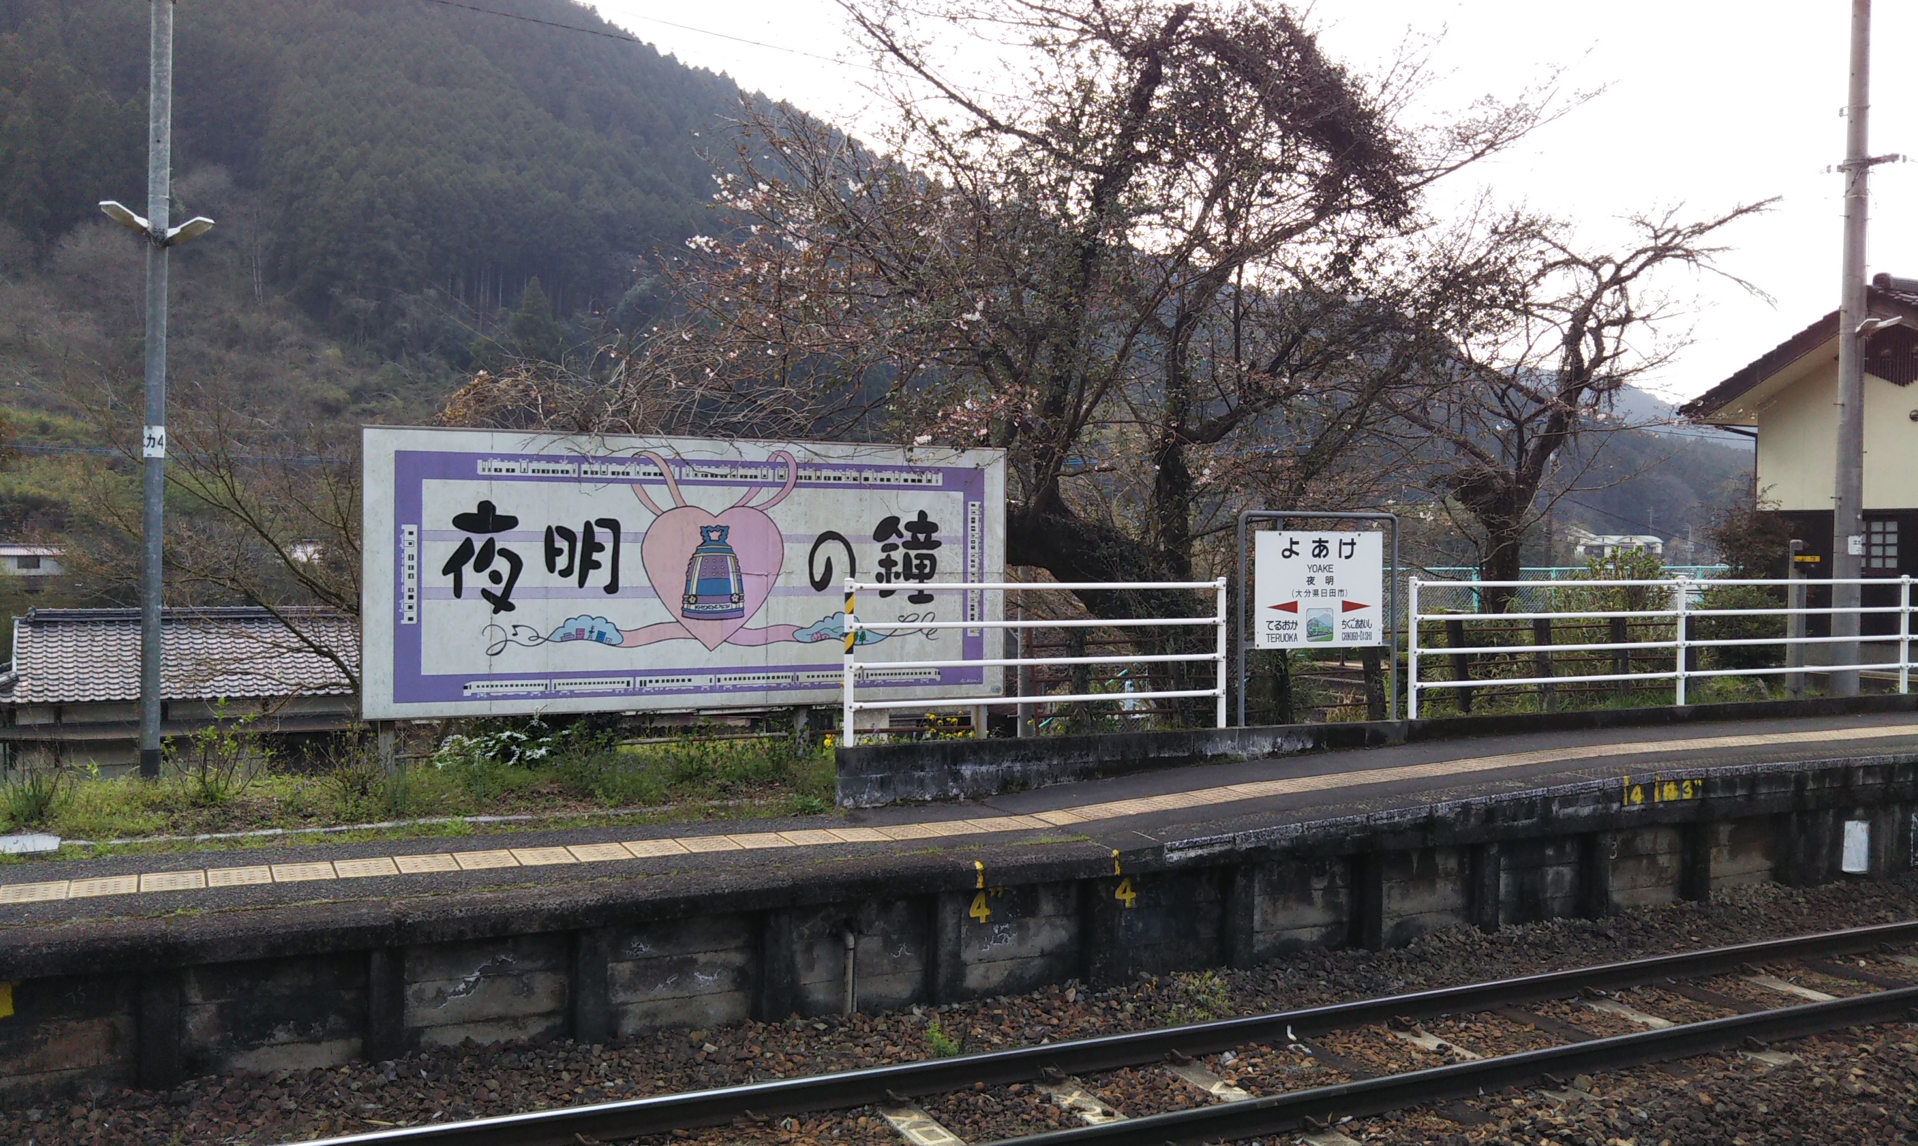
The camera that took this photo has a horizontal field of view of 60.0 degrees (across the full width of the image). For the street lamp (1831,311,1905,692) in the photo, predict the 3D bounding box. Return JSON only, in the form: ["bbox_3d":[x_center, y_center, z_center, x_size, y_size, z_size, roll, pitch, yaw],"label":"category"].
[{"bbox_3d":[8.370,-0.610,15.350,0.580,3.600,0.450,0,1,-25],"label":"street lamp"}]

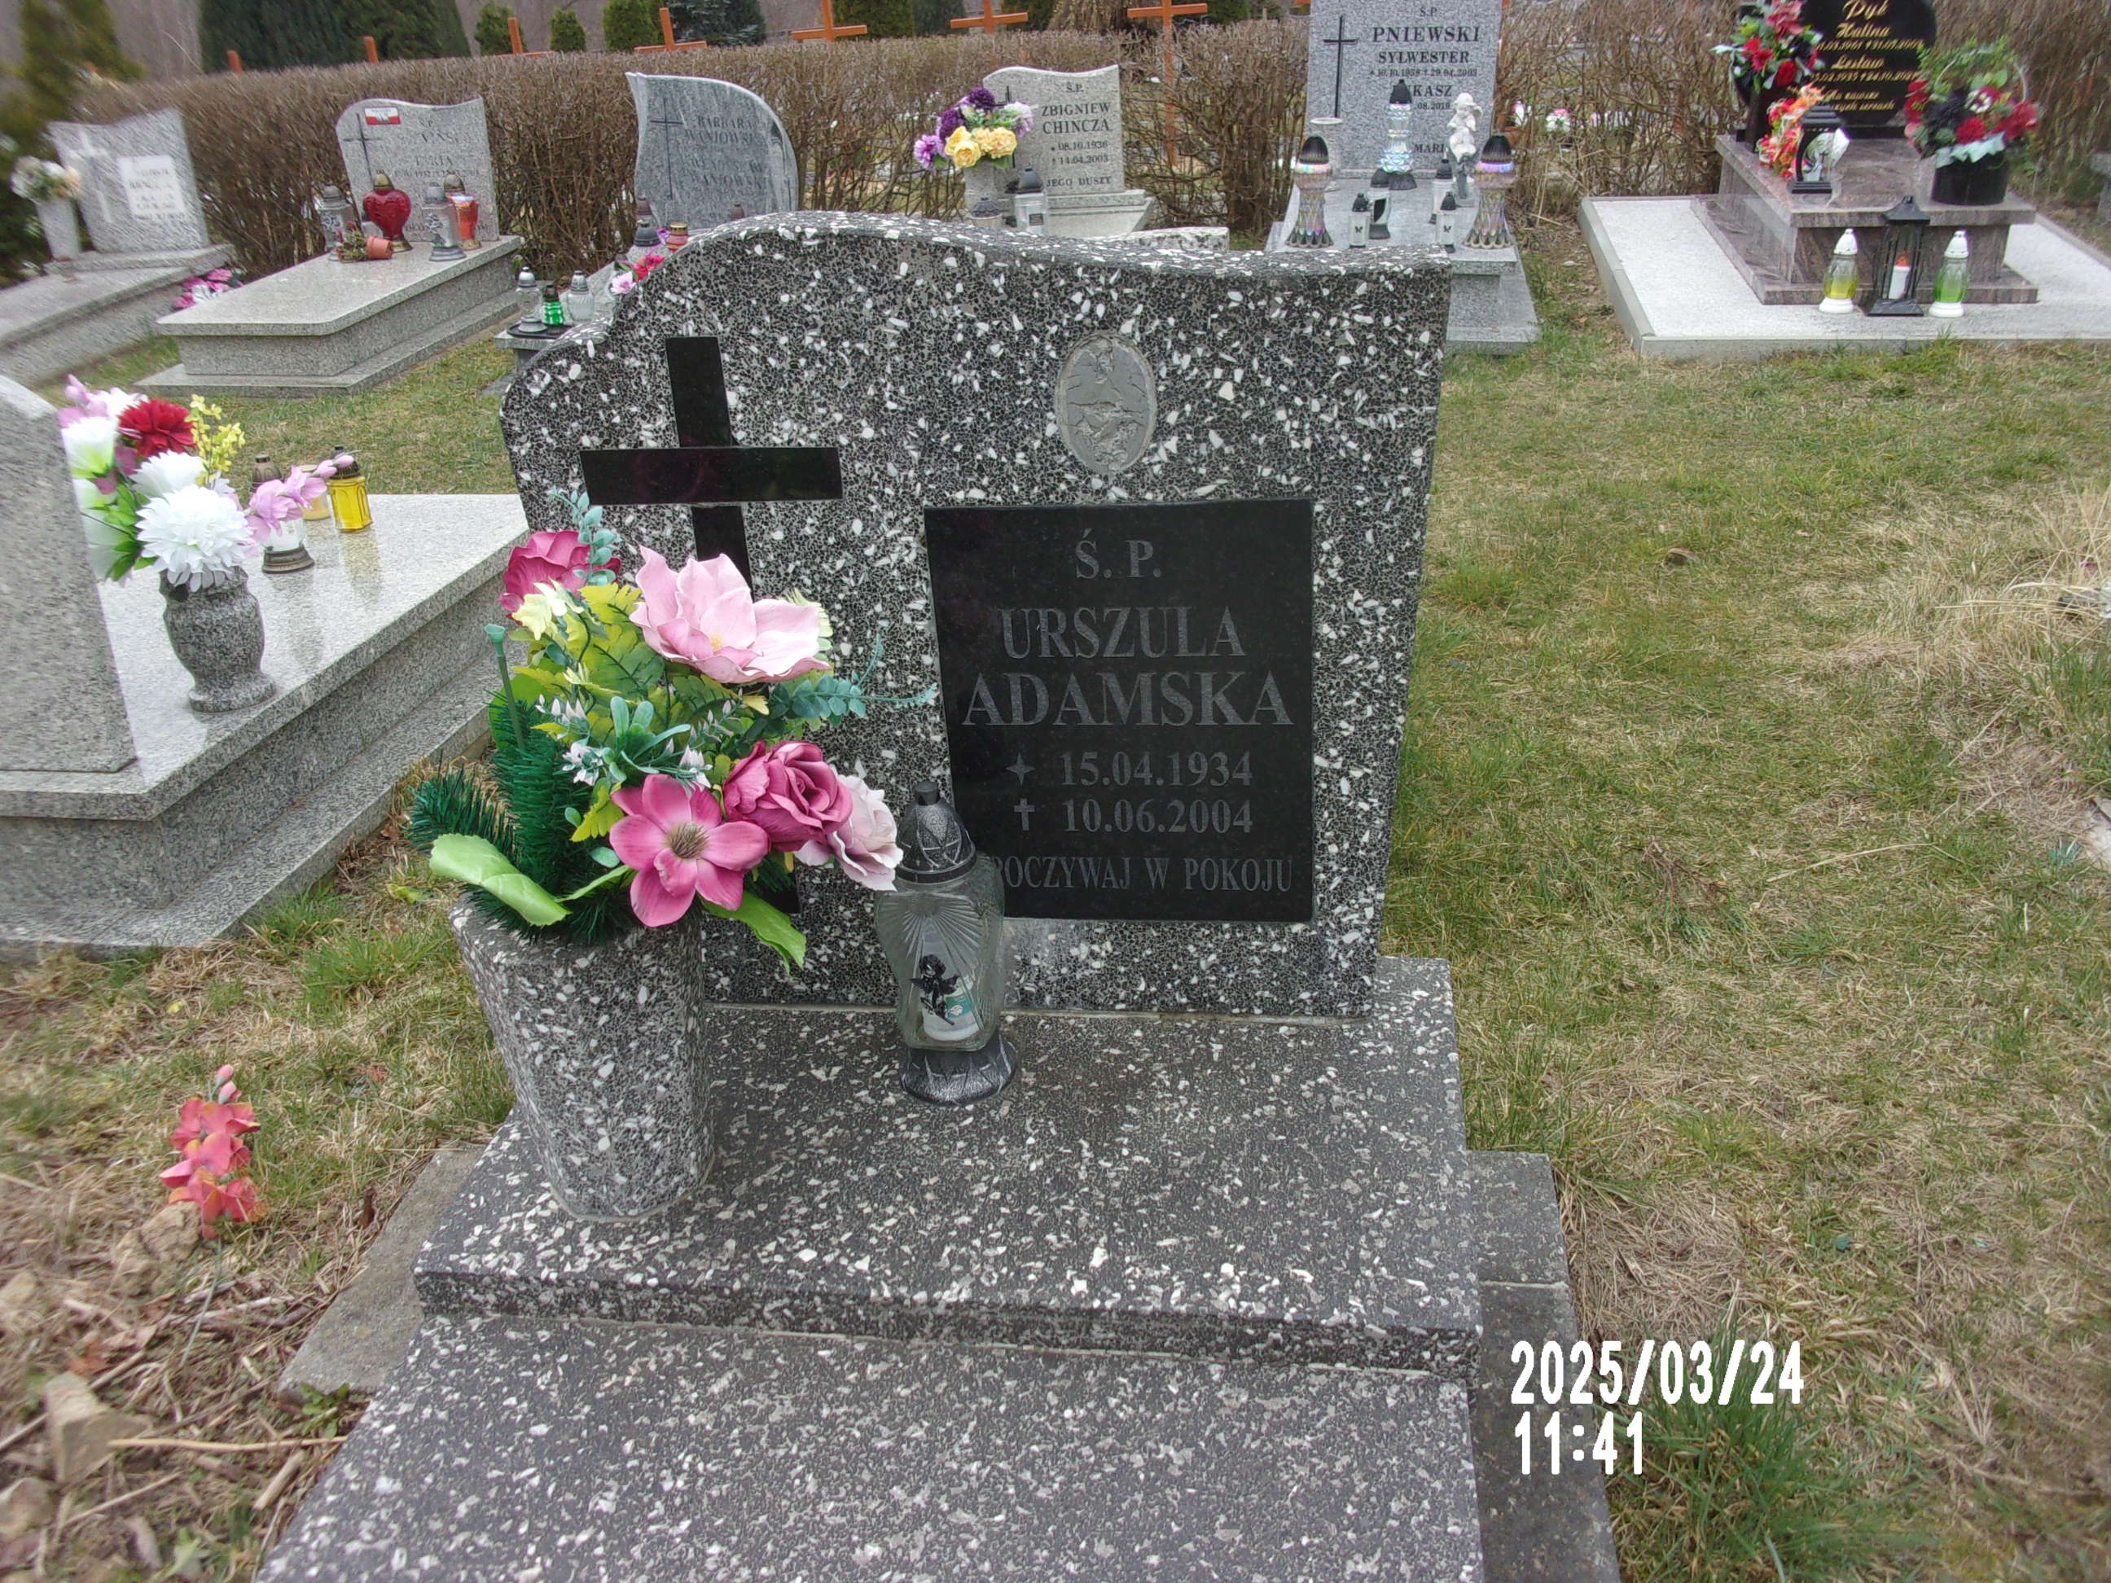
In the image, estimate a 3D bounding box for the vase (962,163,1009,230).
[{"bbox_3d":[-0.259,-2.200,6.300,0.170,0.290,0.170,2,29,12],"label":"vase"}]

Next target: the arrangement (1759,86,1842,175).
[{"bbox_3d":[2.609,-2.319,6.010,0.270,0.300,0.220,2,28,10],"label":"arrangement"}]

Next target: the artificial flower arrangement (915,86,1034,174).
[{"bbox_3d":[-0.306,-2.456,6.334,0.420,0.285,0.330,2,28,10],"label":"artificial flower arrangement"}]

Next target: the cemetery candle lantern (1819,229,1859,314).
[{"bbox_3d":[2.463,-1.630,5.340,0.115,0.243,0.115,2,29,12],"label":"cemetery candle lantern"}]

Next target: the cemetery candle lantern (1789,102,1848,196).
[{"bbox_3d":[2.542,-2.140,5.677,0.165,0.275,0.150,2,29,12],"label":"cemetery candle lantern"}]

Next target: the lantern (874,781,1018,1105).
[{"bbox_3d":[-0.109,0.139,1.672,0.130,0.330,0.125,1,28,10],"label":"lantern"}]

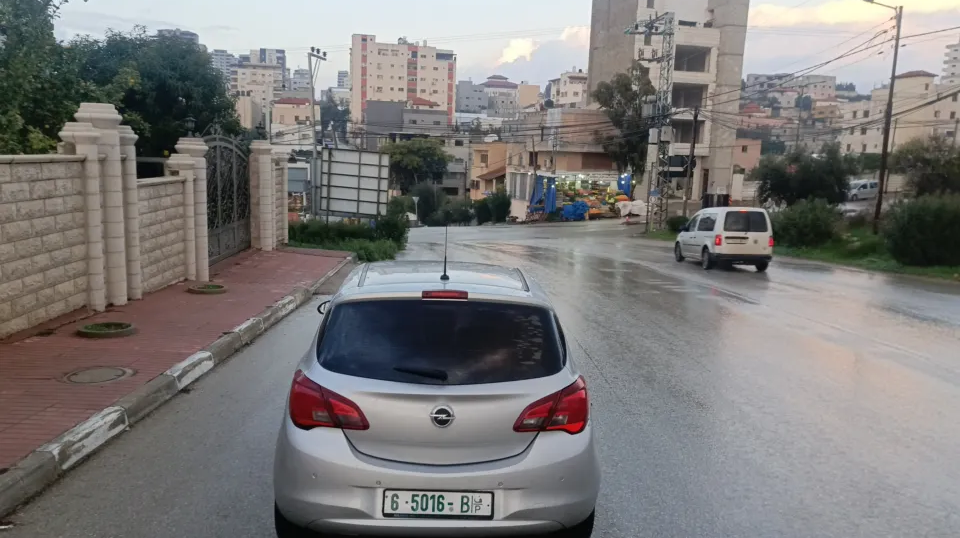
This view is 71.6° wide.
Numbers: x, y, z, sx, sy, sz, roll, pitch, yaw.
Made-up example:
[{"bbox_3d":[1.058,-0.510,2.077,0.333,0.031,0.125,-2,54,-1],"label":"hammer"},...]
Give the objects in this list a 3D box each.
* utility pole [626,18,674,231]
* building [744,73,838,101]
[{"bbox_3d":[11.519,-10.015,45.500,3.400,14.500,1.700,2,9,0],"label":"utility pole"},{"bbox_3d":[120.744,-69.772,258.000,31.000,11.000,14.000,4,10,9],"label":"building"}]

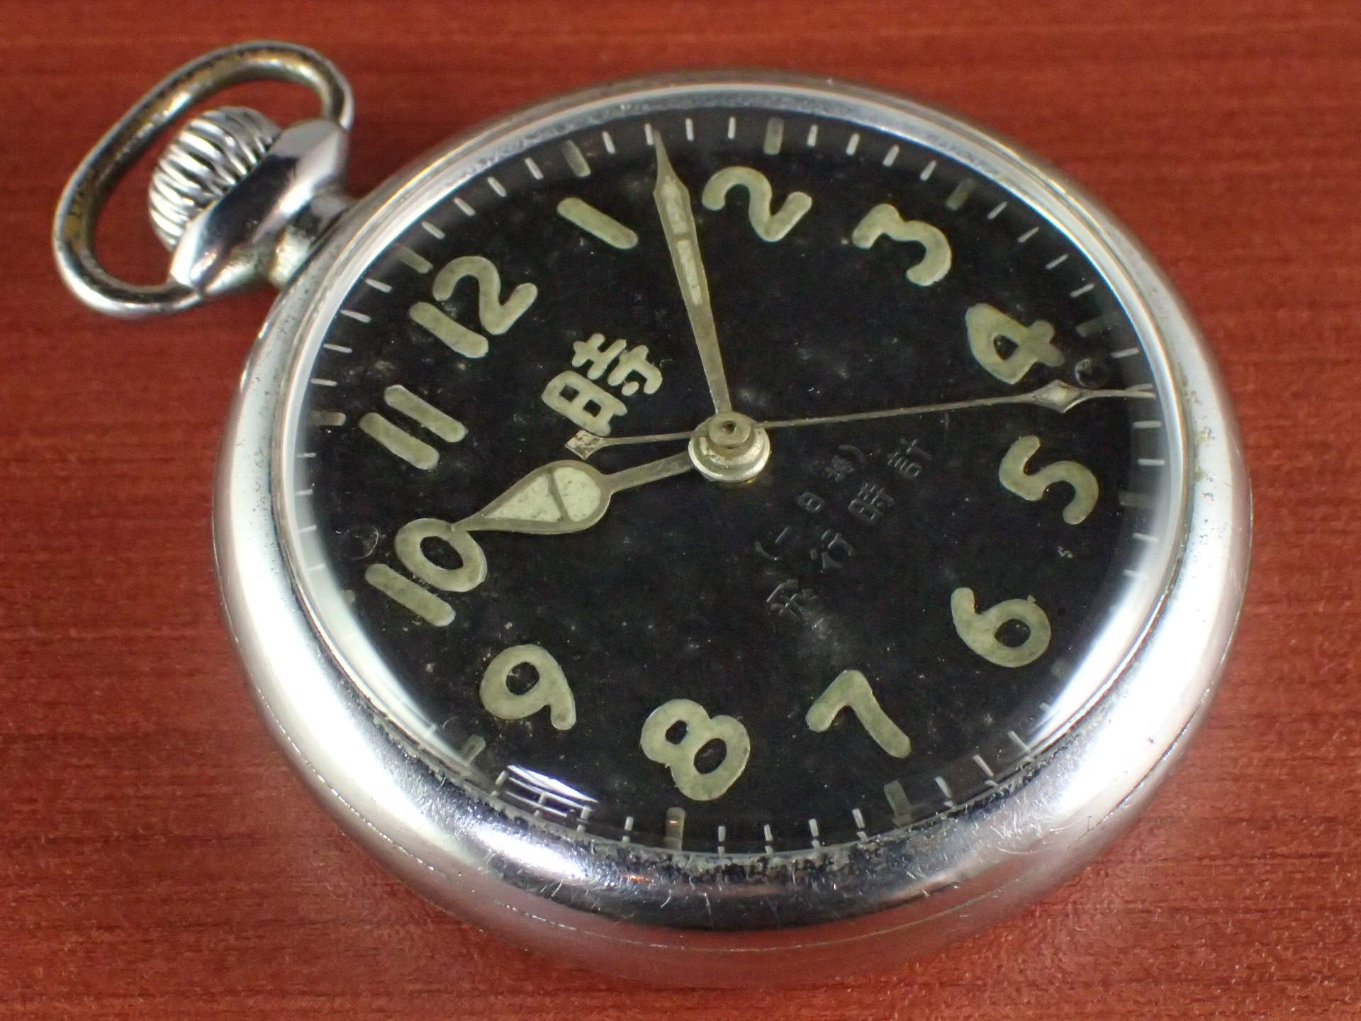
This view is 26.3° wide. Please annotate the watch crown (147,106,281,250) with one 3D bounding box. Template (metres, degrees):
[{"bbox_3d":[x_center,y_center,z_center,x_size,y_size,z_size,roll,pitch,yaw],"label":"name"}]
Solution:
[{"bbox_3d":[-0.023,-0.016,0.150,0.005,0.008,0.008,32,64,19],"label":"watch crown"}]

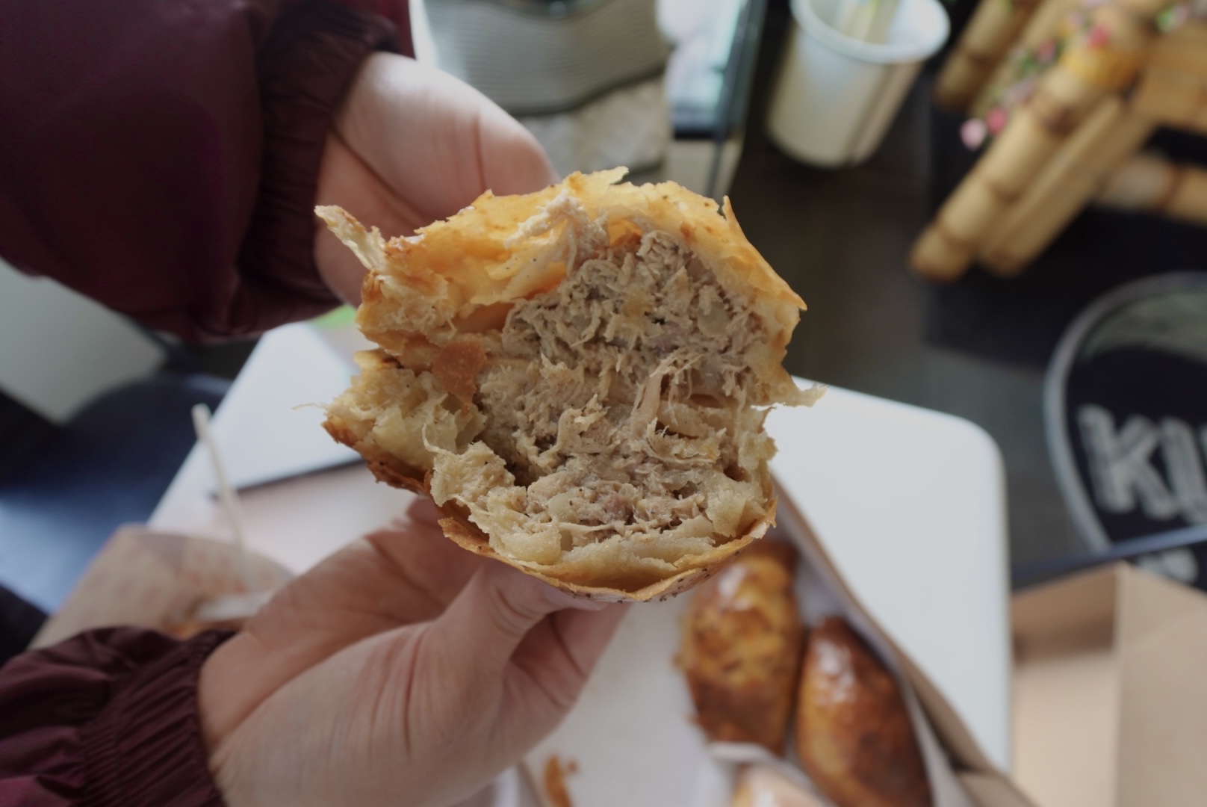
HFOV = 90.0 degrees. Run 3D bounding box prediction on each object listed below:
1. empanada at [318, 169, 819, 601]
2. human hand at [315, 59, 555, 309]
[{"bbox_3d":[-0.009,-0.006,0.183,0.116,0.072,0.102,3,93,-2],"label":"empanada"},{"bbox_3d":[-0.042,-0.066,0.210,0.140,0.085,0.075,23,44,-27],"label":"human hand"}]

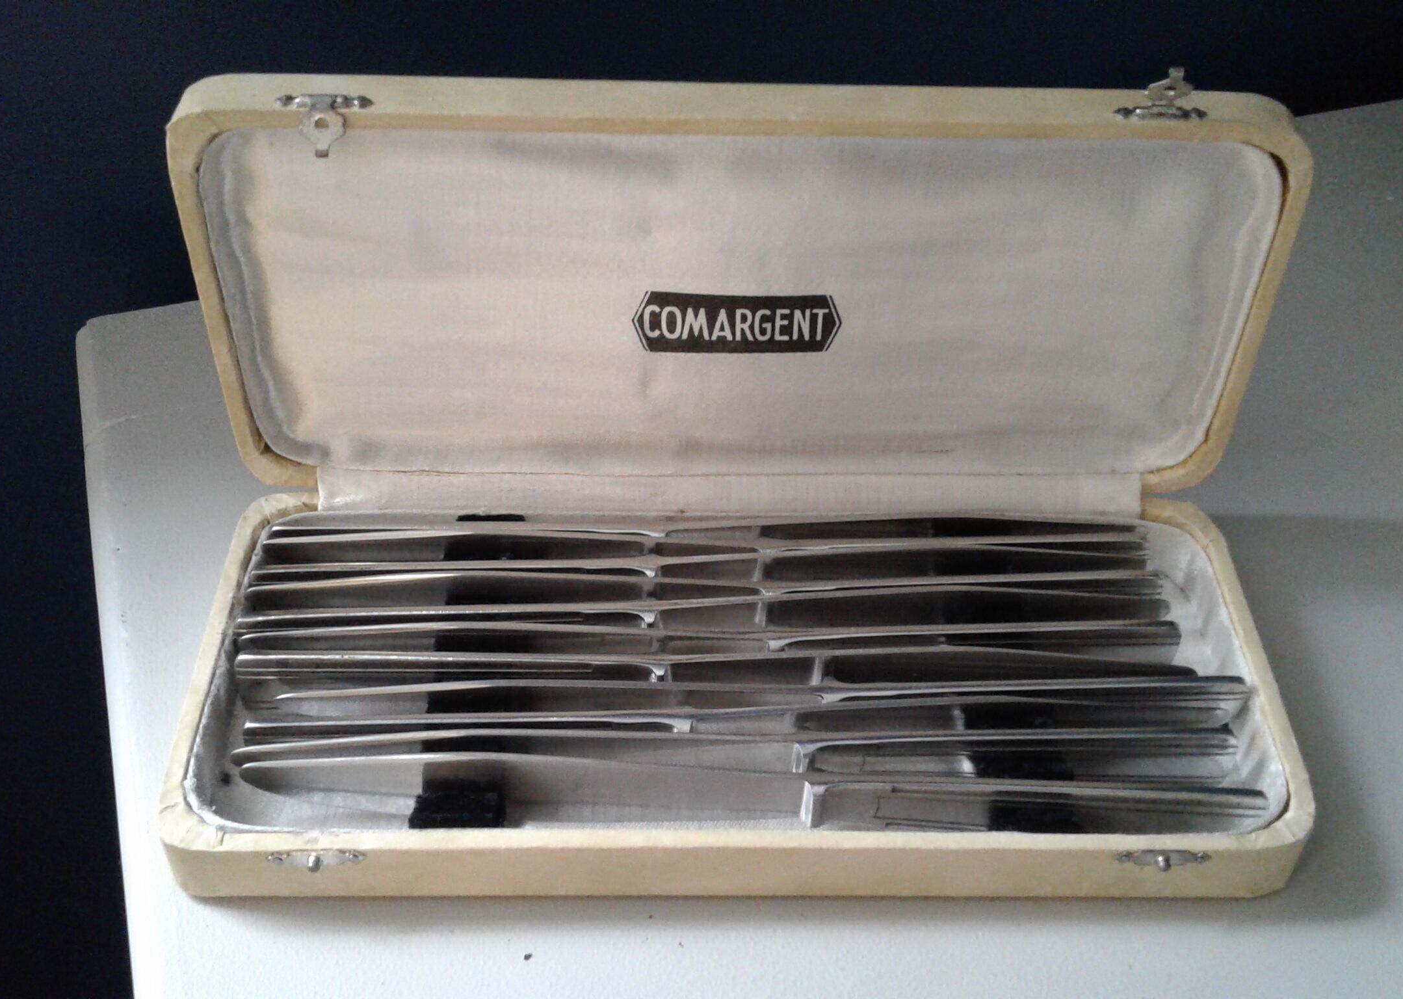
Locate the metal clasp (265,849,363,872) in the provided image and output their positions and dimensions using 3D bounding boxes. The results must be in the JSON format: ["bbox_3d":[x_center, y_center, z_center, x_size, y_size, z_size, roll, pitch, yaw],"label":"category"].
[{"bbox_3d":[-0.085,0.081,0.308,0.022,0.007,0.003,0,47,-1],"label":"metal clasp"}]

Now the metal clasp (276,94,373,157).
[{"bbox_3d":[-0.085,-0.085,0.314,0.022,0.011,0.010,0,39,-1],"label":"metal clasp"}]

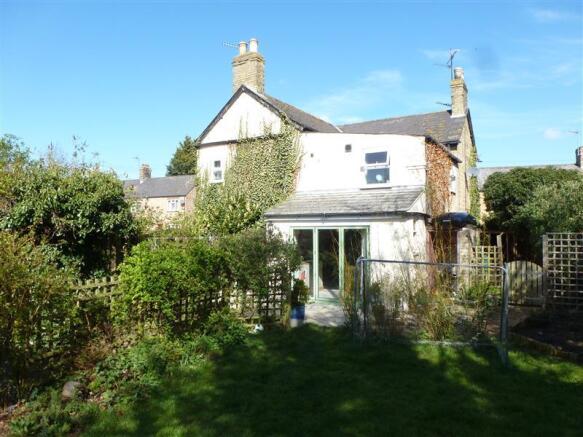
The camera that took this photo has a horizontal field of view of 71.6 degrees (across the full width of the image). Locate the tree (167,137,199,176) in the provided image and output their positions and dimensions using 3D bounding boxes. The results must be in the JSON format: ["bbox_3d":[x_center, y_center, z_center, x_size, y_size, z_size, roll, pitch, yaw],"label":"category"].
[{"bbox_3d":[-14.266,-4.616,57.036,7.500,13.902,7.500,-1,0,0],"label":"tree"}]

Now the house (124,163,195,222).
[{"bbox_3d":[-13.265,-1.809,45.152,10.200,8.379,6.800,-1,0,28],"label":"house"}]

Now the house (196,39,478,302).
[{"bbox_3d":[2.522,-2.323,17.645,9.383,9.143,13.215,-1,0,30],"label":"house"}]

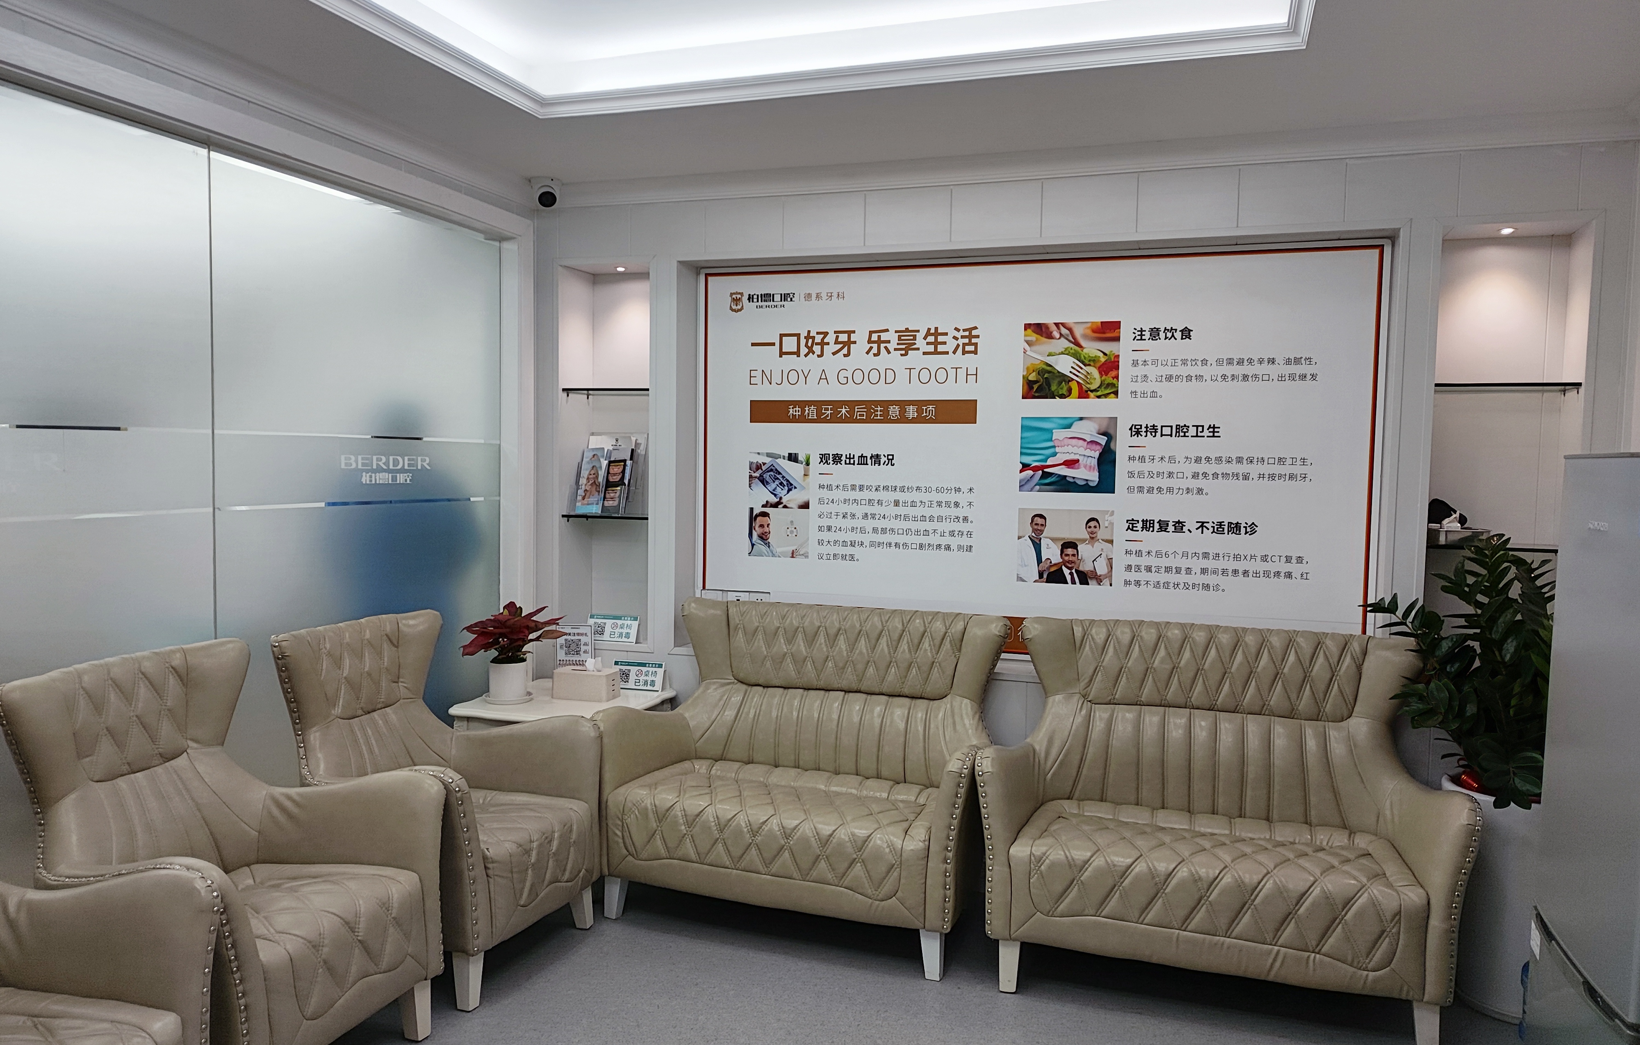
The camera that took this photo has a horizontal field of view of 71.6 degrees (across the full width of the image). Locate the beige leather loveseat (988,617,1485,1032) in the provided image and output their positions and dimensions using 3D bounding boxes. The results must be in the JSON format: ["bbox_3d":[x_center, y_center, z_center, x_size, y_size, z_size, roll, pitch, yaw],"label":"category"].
[{"bbox_3d":[1.092,0.803,3.187,1.201,0.945,0.685,2,3,18],"label":"beige leather loveseat"}]

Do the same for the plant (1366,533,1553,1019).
[{"bbox_3d":[1.809,0.660,3.068,0.650,1.265,0.560,2,3,18],"label":"plant"}]

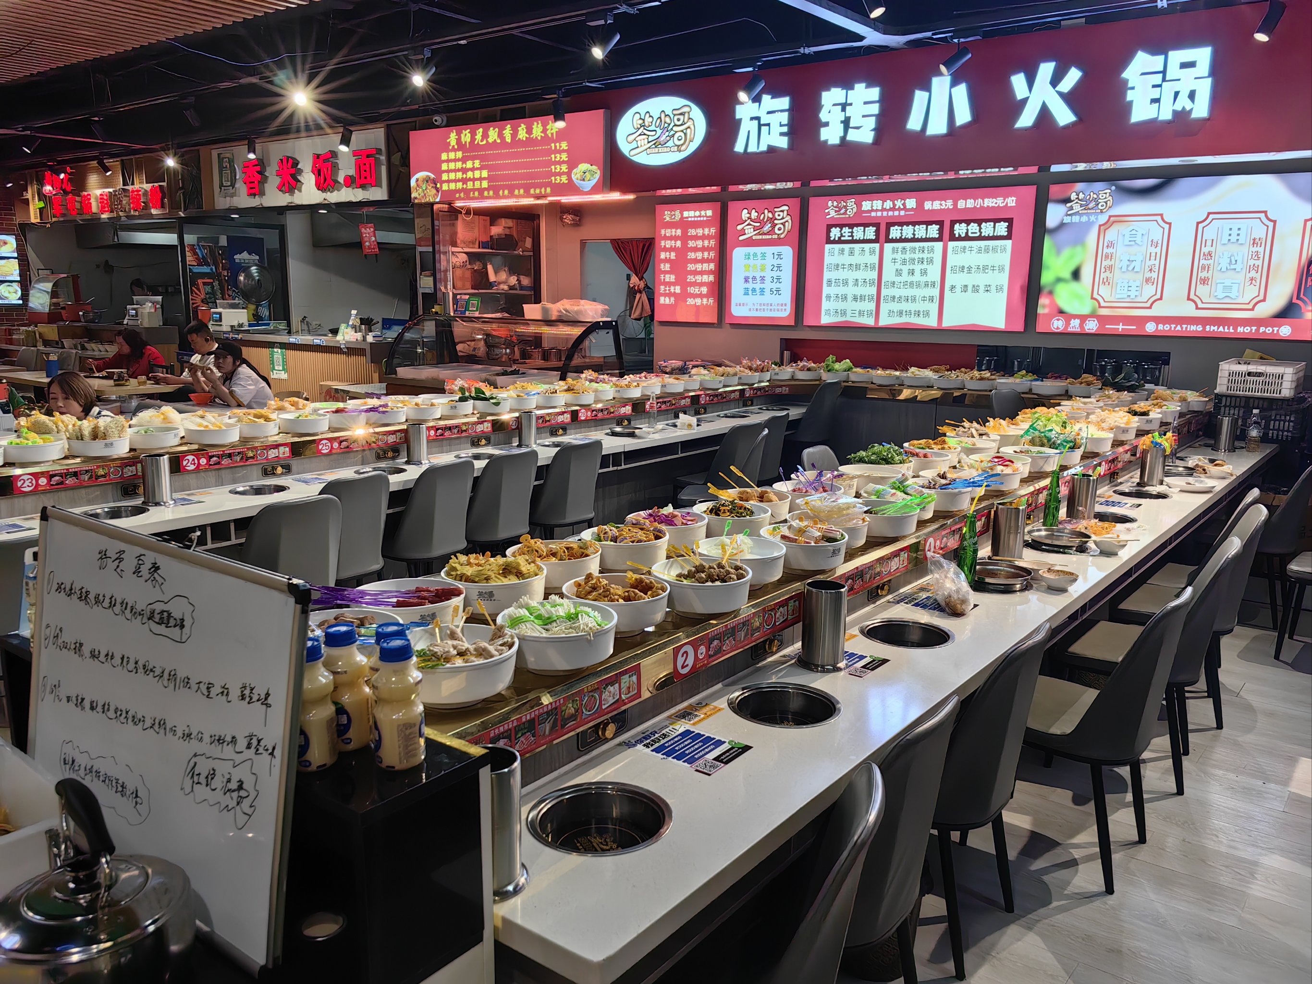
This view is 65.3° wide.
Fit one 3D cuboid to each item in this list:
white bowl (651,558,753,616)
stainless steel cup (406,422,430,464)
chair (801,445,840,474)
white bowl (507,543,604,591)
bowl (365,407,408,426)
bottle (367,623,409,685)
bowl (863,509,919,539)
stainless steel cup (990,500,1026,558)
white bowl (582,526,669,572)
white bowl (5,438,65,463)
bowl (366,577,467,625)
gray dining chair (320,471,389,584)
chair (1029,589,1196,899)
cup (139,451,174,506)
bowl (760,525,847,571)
[{"bbox_3d":[0.103,0.221,2.302,0.226,0.086,0.226,1,11,0],"label":"white bowl"},{"bbox_3d":[-1.210,-0.247,5.205,0.114,0.187,0.114,1,11,0],"label":"stainless steel cup"},{"bbox_3d":[1.018,0.212,5.177,0.510,0.830,0.450,10,14,37],"label":"chair"},{"bbox_3d":[-0.248,0.181,2.499,0.230,0.075,0.230,1,11,0],"label":"white bowl"},{"bbox_3d":[-1.454,-0.412,5.463,0.236,0.076,0.236,1,11,0],"label":"bowl"},{"bbox_3d":[-0.369,0.274,1.442,0.069,0.173,0.069,-2,11,-15],"label":"bottle"},{"bbox_3d":[0.652,0.078,2.987,0.227,0.070,0.227,1,11,0],"label":"bowl"},{"bbox_3d":[1.168,0.127,3.392,0.101,0.176,0.101,1,11,0],"label":"stainless steel cup"},{"bbox_3d":[-0.082,0.147,2.708,0.236,0.076,0.236,1,11,0],"label":"white bowl"},{"bbox_3d":[-2.529,-0.167,4.172,0.230,0.075,0.230,1,11,0],"label":"white bowl"},{"bbox_3d":[-0.502,0.238,2.088,0.227,0.070,0.227,1,11,0],"label":"bowl"},{"bbox_3d":[-1.459,0.320,4.530,0.480,0.830,0.450,10,14,37],"label":"gray dining chair"},{"bbox_3d":[1.243,0.668,3.016,0.480,0.830,0.450,10,14,37],"label":"chair"},{"bbox_3d":[-2.027,-0.047,4.157,0.120,0.196,0.120,1,11,0],"label":"cup"},{"bbox_3d":[0.381,0.143,2.640,0.227,0.070,0.227,1,11,0],"label":"bowl"}]

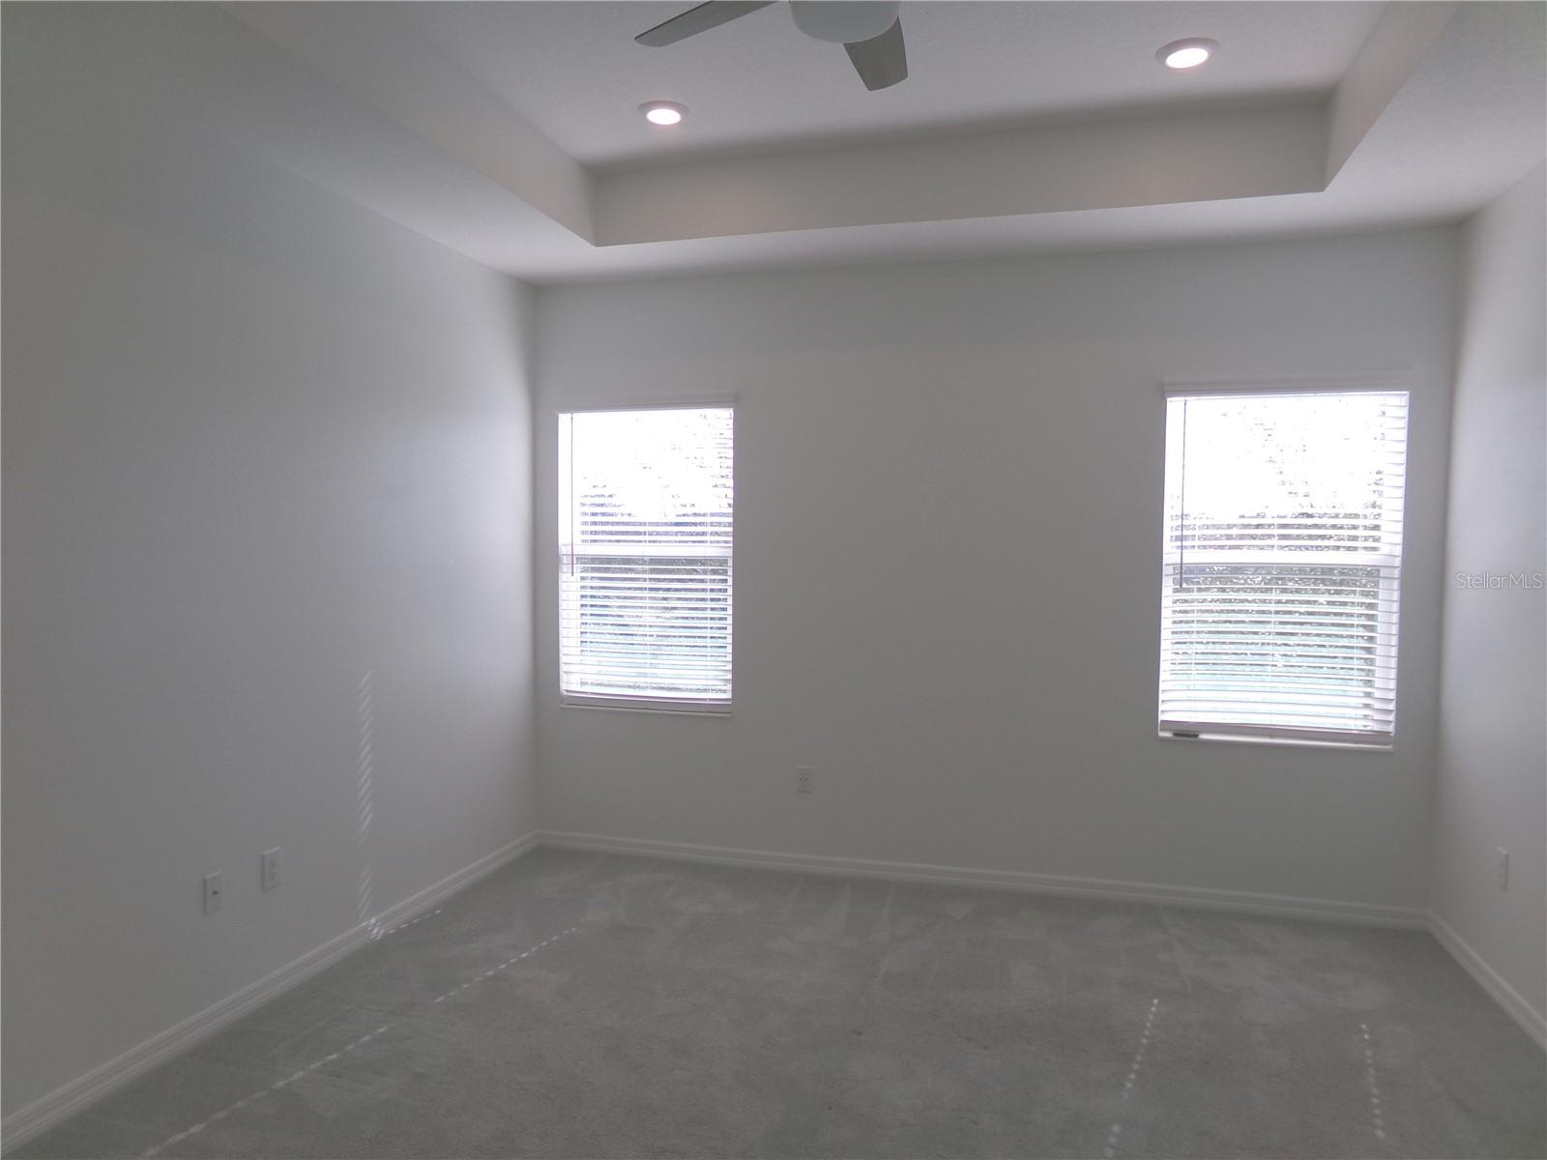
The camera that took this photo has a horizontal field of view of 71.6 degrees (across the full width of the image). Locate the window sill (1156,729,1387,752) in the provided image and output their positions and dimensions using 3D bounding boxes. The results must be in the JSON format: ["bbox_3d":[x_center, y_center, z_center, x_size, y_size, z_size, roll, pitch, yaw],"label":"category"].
[{"bbox_3d":[2.128,0.686,4.581,0.924,0.029,0.100,1,2,15],"label":"window sill"}]

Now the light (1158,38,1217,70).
[{"bbox_3d":[1.325,-1.682,3.434,0.188,0.025,0.188,1,2,15],"label":"light"}]

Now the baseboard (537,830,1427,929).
[{"bbox_3d":[0.742,1.368,4.940,4.079,0.087,0.018,1,2,15],"label":"baseboard"}]

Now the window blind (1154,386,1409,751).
[{"bbox_3d":[2.138,-0.063,4.537,0.930,1.482,0.060,1,2,15],"label":"window blind"}]

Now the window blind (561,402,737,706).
[{"bbox_3d":[-0.636,-0.114,5.297,0.927,1.482,0.060,1,2,15],"label":"window blind"}]

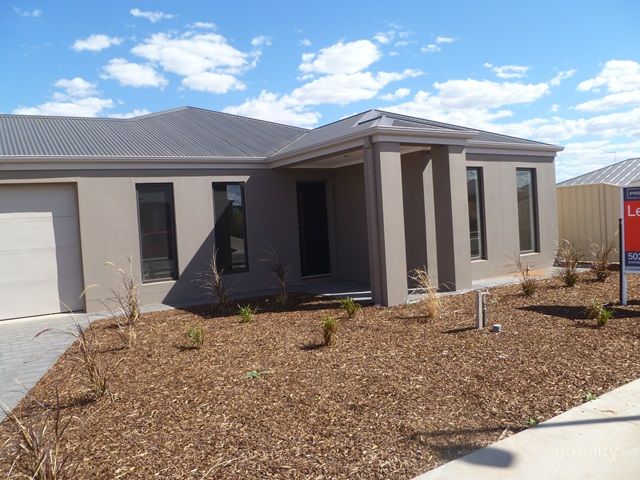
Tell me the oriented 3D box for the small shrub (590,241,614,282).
[{"bbox_3d":[5.092,0.379,9.333,0.412,0.741,0.391,-4,2,-35],"label":"small shrub"}]

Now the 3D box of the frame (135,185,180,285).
[{"bbox_3d":[-2.929,-0.124,9.365,0.679,1.795,0.120,-4,2,-35],"label":"frame"}]

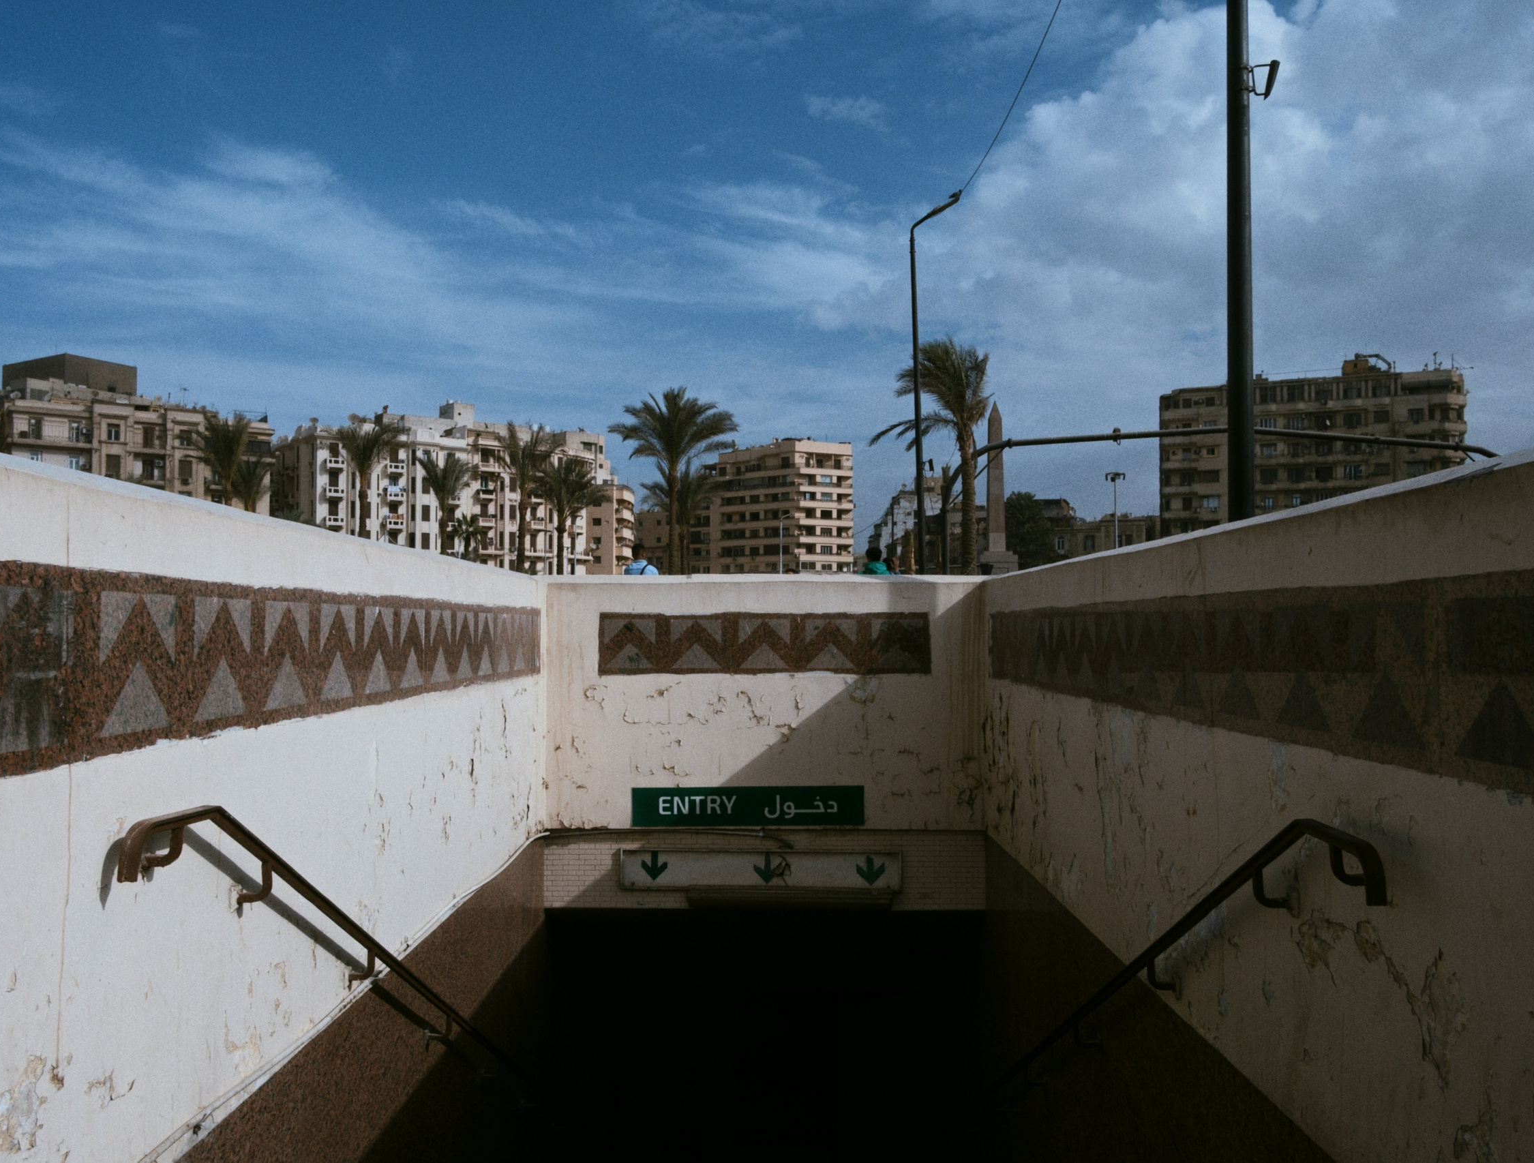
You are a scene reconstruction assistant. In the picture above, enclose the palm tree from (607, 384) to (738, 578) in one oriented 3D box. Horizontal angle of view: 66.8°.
[{"bbox_3d":[-4.094,-2.970,50.793,5.600,11.050,5.500,0,-2,0],"label":"palm tree"}]

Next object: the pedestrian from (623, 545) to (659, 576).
[{"bbox_3d":[-1.659,0.384,15.268,0.500,1.720,0.360,-1,-2,18],"label":"pedestrian"}]

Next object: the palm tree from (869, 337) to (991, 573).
[{"bbox_3d":[5.507,-3.044,38.807,4.200,10.290,3.900,0,-2,0],"label":"palm tree"}]

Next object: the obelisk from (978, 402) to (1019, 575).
[{"bbox_3d":[25.302,-8.663,126.588,4.400,22.000,4.400,0,-2,3],"label":"obelisk"}]

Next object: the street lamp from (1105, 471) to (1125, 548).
[{"bbox_3d":[23.355,-1.921,77.794,1.300,10.980,1.200,0,-2,0],"label":"street lamp"}]

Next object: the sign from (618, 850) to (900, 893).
[{"bbox_3d":[-0.058,2.111,8.494,2.060,0.310,0.130,0,-2,0],"label":"sign"}]

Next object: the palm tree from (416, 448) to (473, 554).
[{"bbox_3d":[-18.570,-2.195,66.799,3.300,10.700,3.200,0,-2,0],"label":"palm tree"}]

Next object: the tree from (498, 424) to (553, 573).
[{"bbox_3d":[-11.790,-2.491,56.803,3.100,10.530,3.000,0,-2,0],"label":"tree"}]

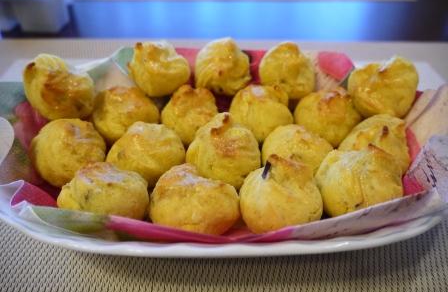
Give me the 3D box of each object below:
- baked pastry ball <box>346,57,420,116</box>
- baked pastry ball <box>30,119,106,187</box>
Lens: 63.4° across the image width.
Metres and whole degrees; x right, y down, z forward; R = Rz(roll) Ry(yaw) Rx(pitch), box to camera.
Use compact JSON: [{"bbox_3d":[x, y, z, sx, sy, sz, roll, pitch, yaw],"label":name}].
[{"bbox_3d":[0.118,-0.043,0.269,0.051,0.043,0.046,1,40,0],"label":"baked pastry ball"},{"bbox_3d":[-0.093,0.004,0.217,0.045,0.040,0.045,1,40,0],"label":"baked pastry ball"}]

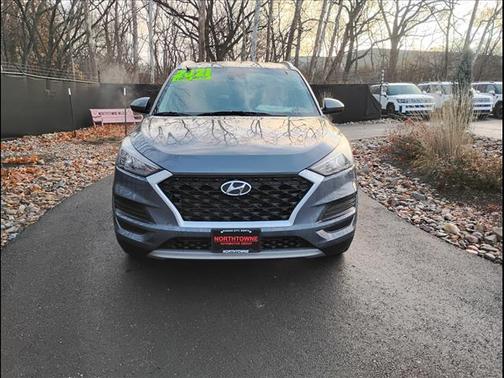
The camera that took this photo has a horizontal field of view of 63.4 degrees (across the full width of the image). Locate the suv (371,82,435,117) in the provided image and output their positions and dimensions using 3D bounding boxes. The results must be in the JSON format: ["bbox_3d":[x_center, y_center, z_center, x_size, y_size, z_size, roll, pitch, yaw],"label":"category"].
[{"bbox_3d":[7.402,-4.530,20.856,1.920,1.730,4.800,-1,14,-5],"label":"suv"}]

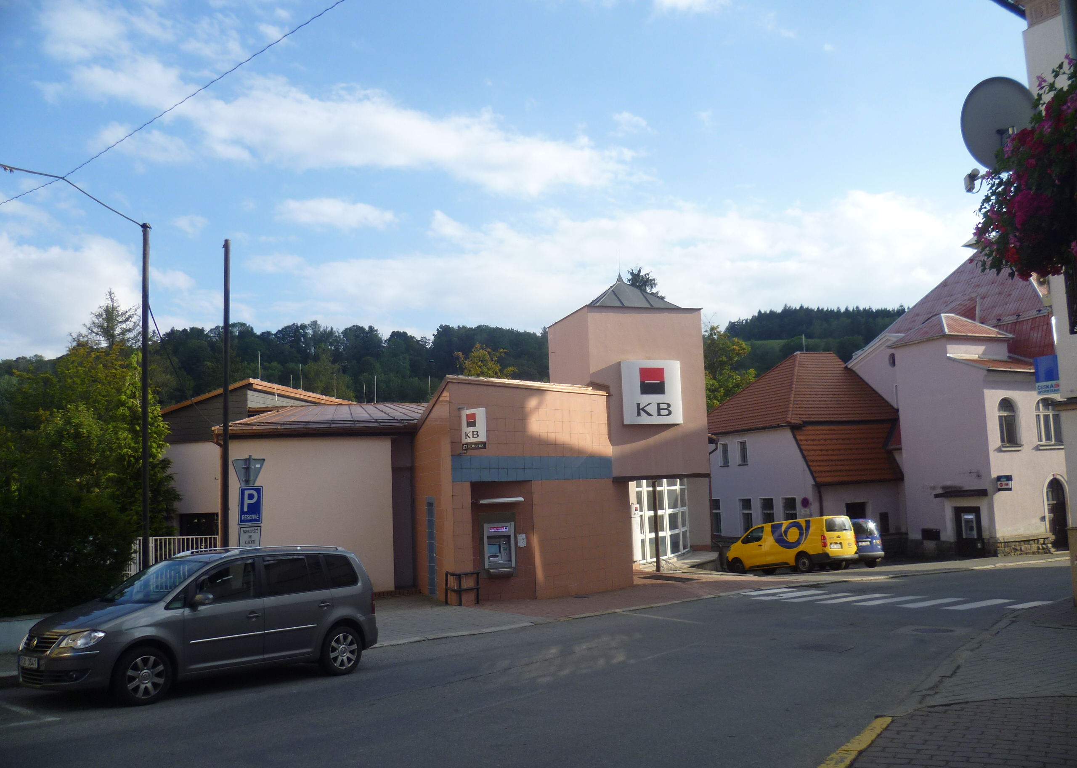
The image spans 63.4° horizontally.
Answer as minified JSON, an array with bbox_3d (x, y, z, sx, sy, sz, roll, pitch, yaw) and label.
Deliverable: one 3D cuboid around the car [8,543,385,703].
[{"bbox_3d":[-4.150,2.950,11.200,1.820,1.650,4.400,-7,-11,40],"label":"car"}]

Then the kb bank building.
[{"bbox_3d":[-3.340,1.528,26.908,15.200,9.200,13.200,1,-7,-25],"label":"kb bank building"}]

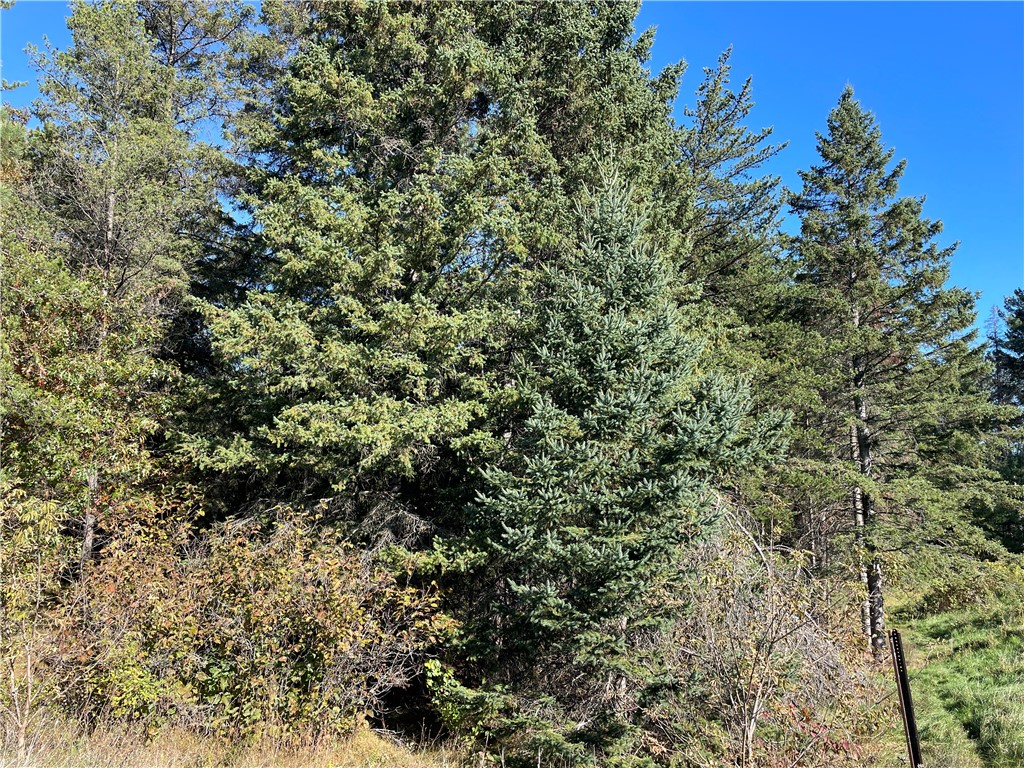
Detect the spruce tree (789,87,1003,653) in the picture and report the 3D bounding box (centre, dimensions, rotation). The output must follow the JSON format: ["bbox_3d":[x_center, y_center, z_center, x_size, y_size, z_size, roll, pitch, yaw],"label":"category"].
[{"bbox_3d":[4.500,-0.300,9.300,2.900,7.000,2.900,0,-7,0],"label":"spruce tree"}]

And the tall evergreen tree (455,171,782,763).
[{"bbox_3d":[0.970,0.450,6.850,2.750,4.900,2.600,0,-7,0],"label":"tall evergreen tree"}]

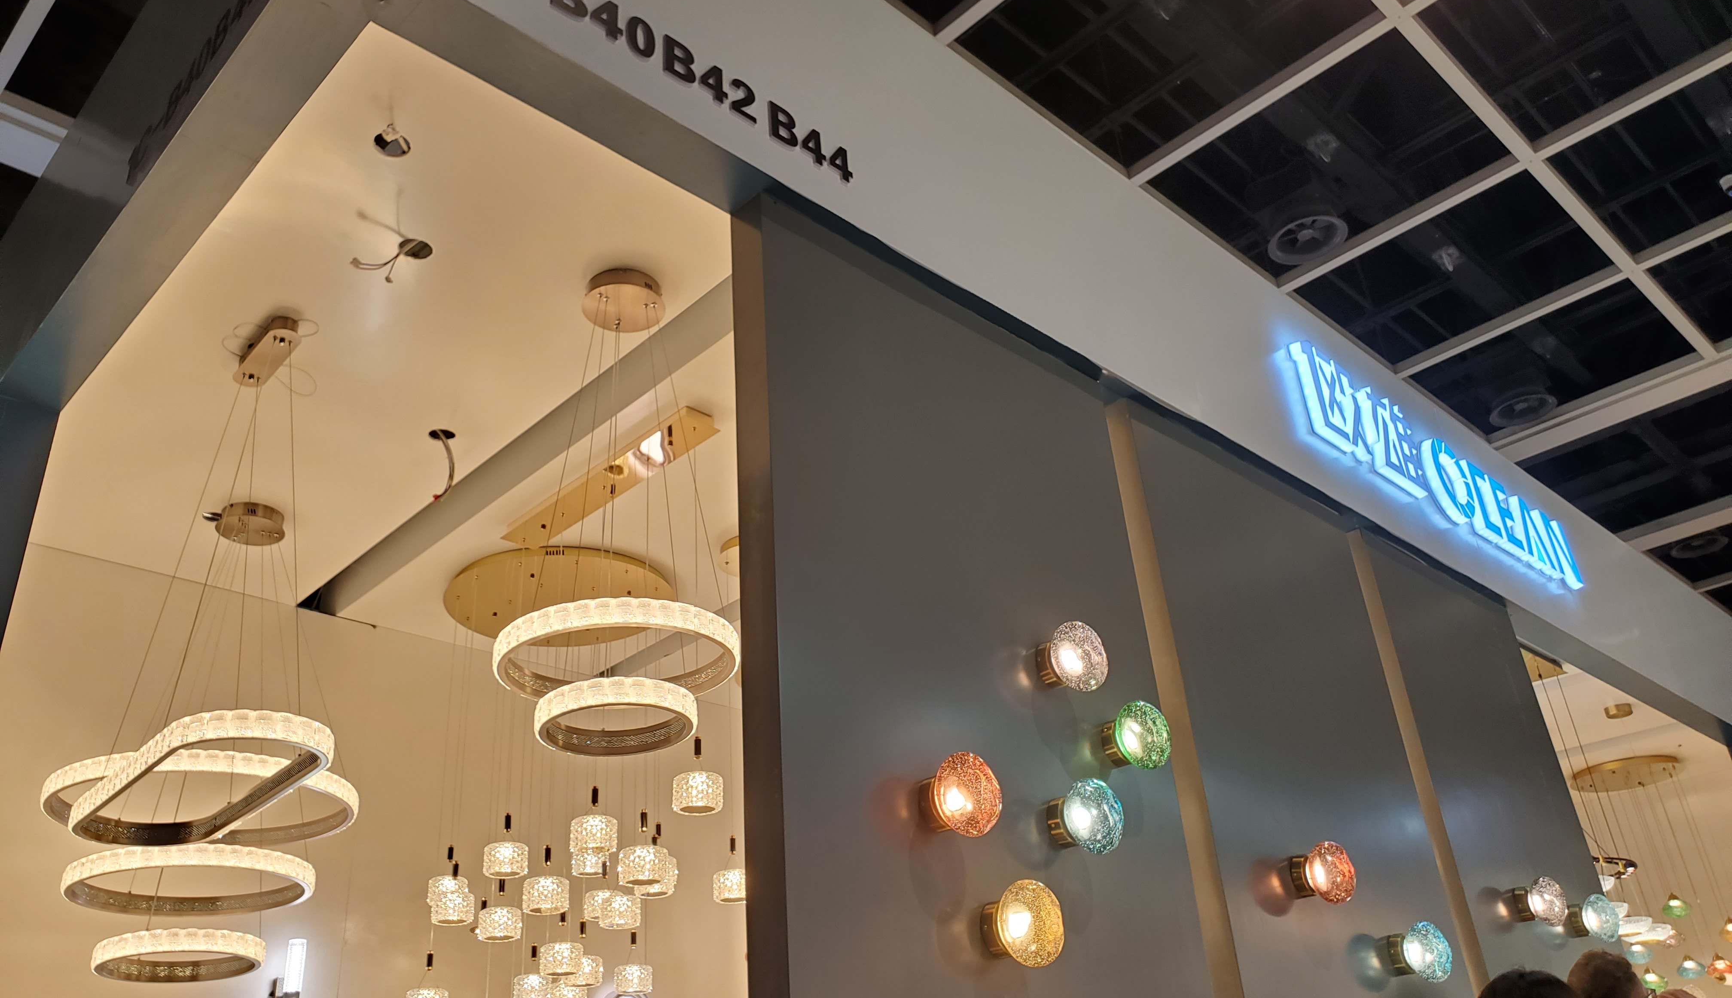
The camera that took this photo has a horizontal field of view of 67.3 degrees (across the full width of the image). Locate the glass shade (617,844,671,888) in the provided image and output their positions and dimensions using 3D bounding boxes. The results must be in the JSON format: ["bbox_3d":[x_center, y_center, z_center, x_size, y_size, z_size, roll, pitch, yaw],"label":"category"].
[{"bbox_3d":[-0.517,0.857,3.034,0.114,0.072,0.114,-4,-28,-2],"label":"glass shade"}]

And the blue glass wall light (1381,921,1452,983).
[{"bbox_3d":[1.395,1.145,3.284,0.147,0.147,0.125,21,-37,-40],"label":"blue glass wall light"}]

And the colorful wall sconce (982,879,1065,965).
[{"bbox_3d":[0.271,0.736,2.243,0.147,0.147,0.118,21,-37,-40],"label":"colorful wall sconce"}]

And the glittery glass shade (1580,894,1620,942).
[{"bbox_3d":[2.430,1.372,4.293,0.147,0.147,0.079,21,-37,-40],"label":"glittery glass shade"}]

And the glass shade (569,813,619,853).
[{"bbox_3d":[-0.671,0.830,3.217,0.114,0.072,0.114,-4,-28,-2],"label":"glass shade"}]

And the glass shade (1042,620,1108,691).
[{"bbox_3d":[0.418,0.322,2.666,0.147,0.147,0.125,21,-37,-40],"label":"glass shade"}]

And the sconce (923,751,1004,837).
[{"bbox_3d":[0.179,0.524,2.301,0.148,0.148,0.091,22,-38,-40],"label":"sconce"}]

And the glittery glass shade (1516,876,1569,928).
[{"bbox_3d":[2.060,1.230,3.963,0.147,0.147,0.118,21,-37,-40],"label":"glittery glass shade"}]

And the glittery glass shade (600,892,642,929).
[{"bbox_3d":[-0.693,1.169,3.679,0.114,0.073,0.114,-4,-28,-2],"label":"glittery glass shade"}]

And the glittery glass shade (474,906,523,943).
[{"bbox_3d":[-1.156,1.347,4.120,0.132,0.085,0.132,21,-37,-40],"label":"glittery glass shade"}]

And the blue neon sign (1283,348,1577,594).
[{"bbox_3d":[2.237,-0.054,4.917,2.294,0.321,0.055,21,-37,-40],"label":"blue neon sign"}]

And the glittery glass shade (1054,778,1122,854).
[{"bbox_3d":[0.421,0.611,2.488,0.147,0.147,0.118,21,-37,-40],"label":"glittery glass shade"}]

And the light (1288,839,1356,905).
[{"bbox_3d":[1.071,0.884,3.072,0.147,0.147,0.125,21,-37,-40],"label":"light"}]

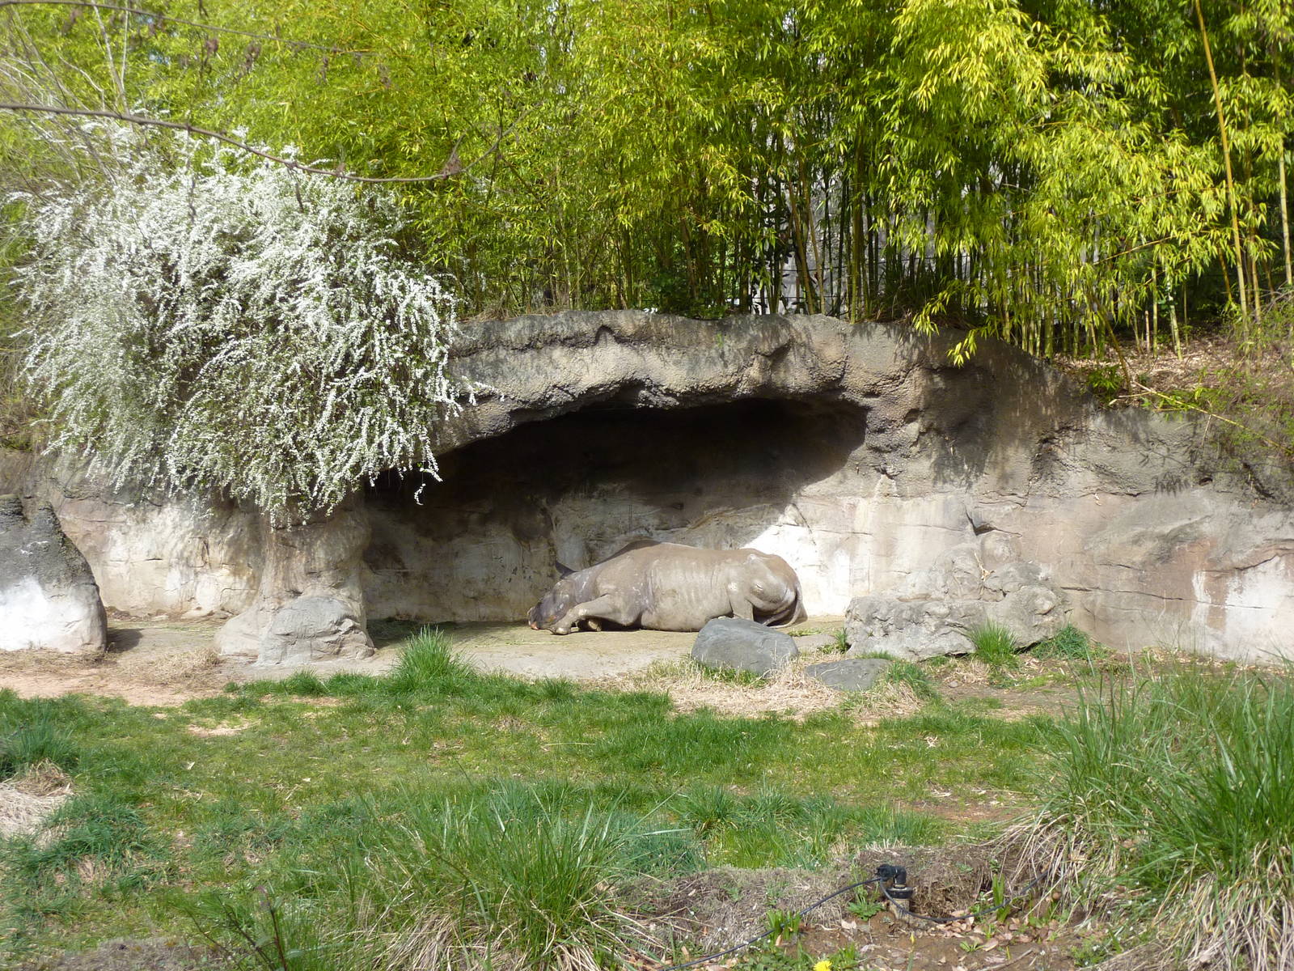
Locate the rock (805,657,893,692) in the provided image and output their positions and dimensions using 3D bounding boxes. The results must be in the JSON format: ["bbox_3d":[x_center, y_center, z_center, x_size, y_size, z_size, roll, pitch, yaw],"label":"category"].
[{"bbox_3d":[1.658,1.566,13.900,0.710,0.250,0.460,0,1,0],"label":"rock"}]

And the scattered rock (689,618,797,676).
[{"bbox_3d":[0.850,1.381,14.500,0.900,0.470,0.630,0,1,9],"label":"scattered rock"}]

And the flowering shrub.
[{"bbox_3d":[-3.783,-1.495,15.600,4.100,3.550,3.000,0,1,-6],"label":"flowering shrub"}]

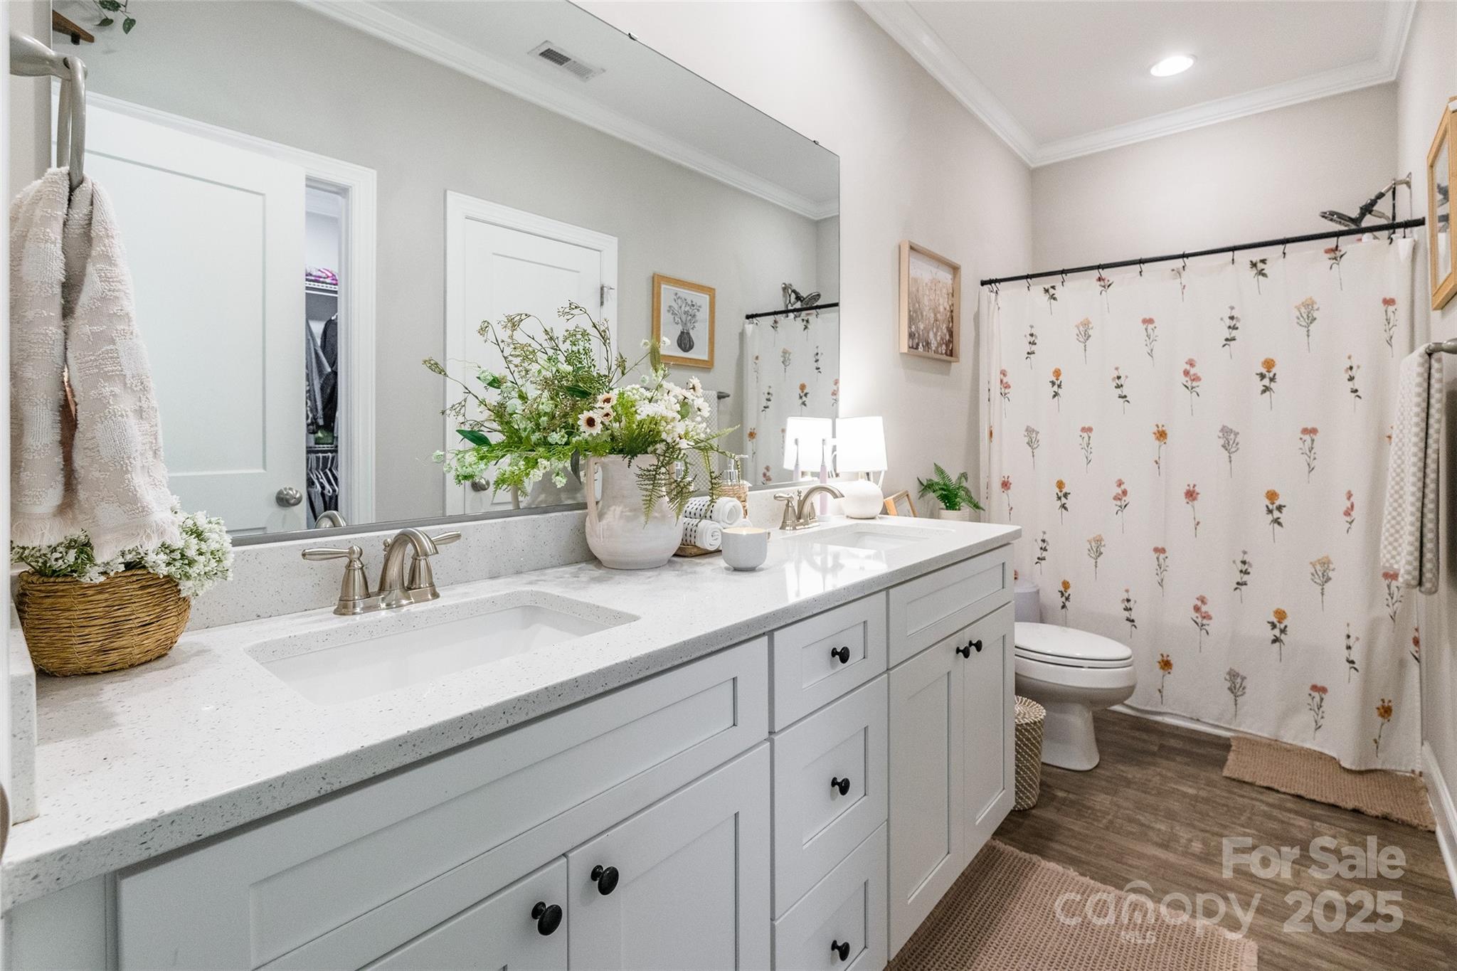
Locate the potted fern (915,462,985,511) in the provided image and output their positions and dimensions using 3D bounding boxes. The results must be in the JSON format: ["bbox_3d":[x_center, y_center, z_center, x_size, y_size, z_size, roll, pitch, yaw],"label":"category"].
[{"bbox_3d":[0.928,0.052,2.691,0.235,0.290,0.240,4,6,42],"label":"potted fern"}]

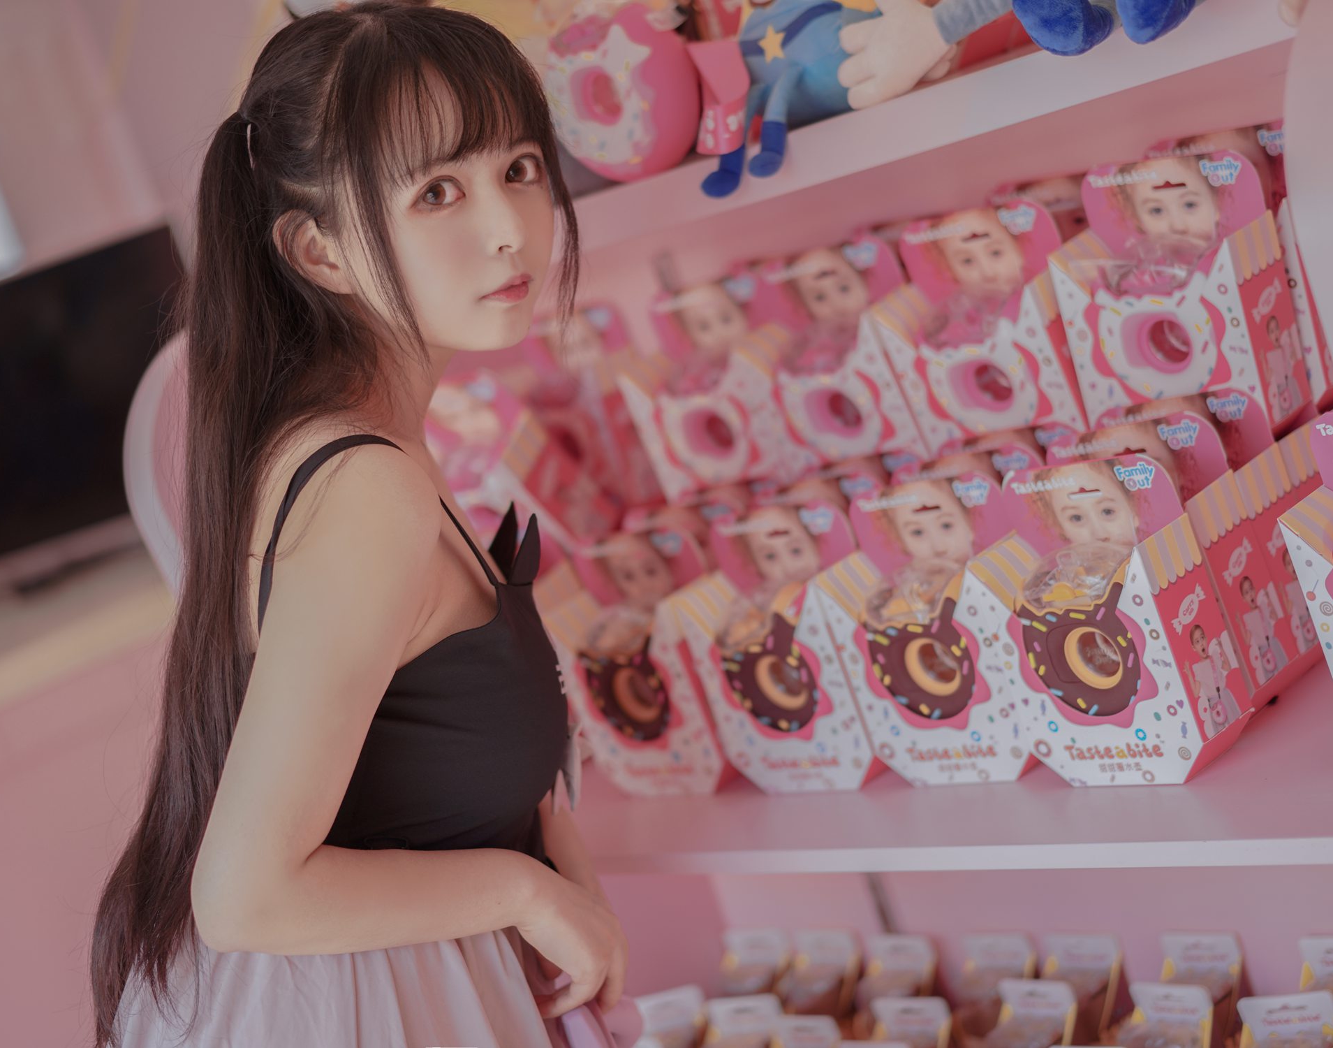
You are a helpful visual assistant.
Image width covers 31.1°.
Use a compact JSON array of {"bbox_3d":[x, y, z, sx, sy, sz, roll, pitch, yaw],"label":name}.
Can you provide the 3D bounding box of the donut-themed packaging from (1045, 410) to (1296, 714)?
[{"bbox_3d":[0.360,0.042,1.794,0.164,0.229,0.064,-10,15,48],"label":"donut-themed packaging"}]

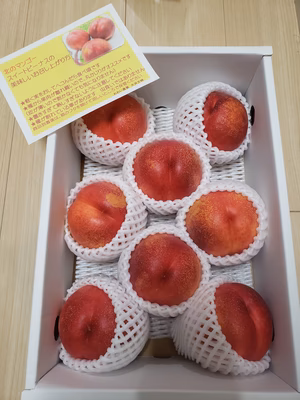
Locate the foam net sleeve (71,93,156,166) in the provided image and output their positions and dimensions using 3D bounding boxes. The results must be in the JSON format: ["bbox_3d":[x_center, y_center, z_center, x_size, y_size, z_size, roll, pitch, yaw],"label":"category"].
[{"bbox_3d":[-0.043,-0.087,0.357,0.094,0.083,0.094,2,82,-5],"label":"foam net sleeve"}]

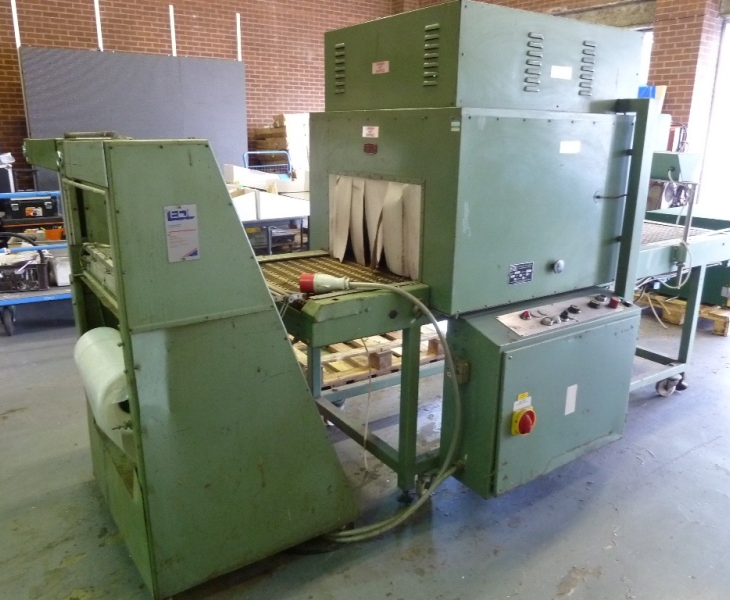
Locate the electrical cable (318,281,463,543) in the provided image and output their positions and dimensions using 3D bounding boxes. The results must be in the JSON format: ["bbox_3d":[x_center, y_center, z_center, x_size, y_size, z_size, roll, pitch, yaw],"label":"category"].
[{"bbox_3d":[0.093,0.403,2.158,0.620,0.940,0.240,-10,19,-32],"label":"electrical cable"}]

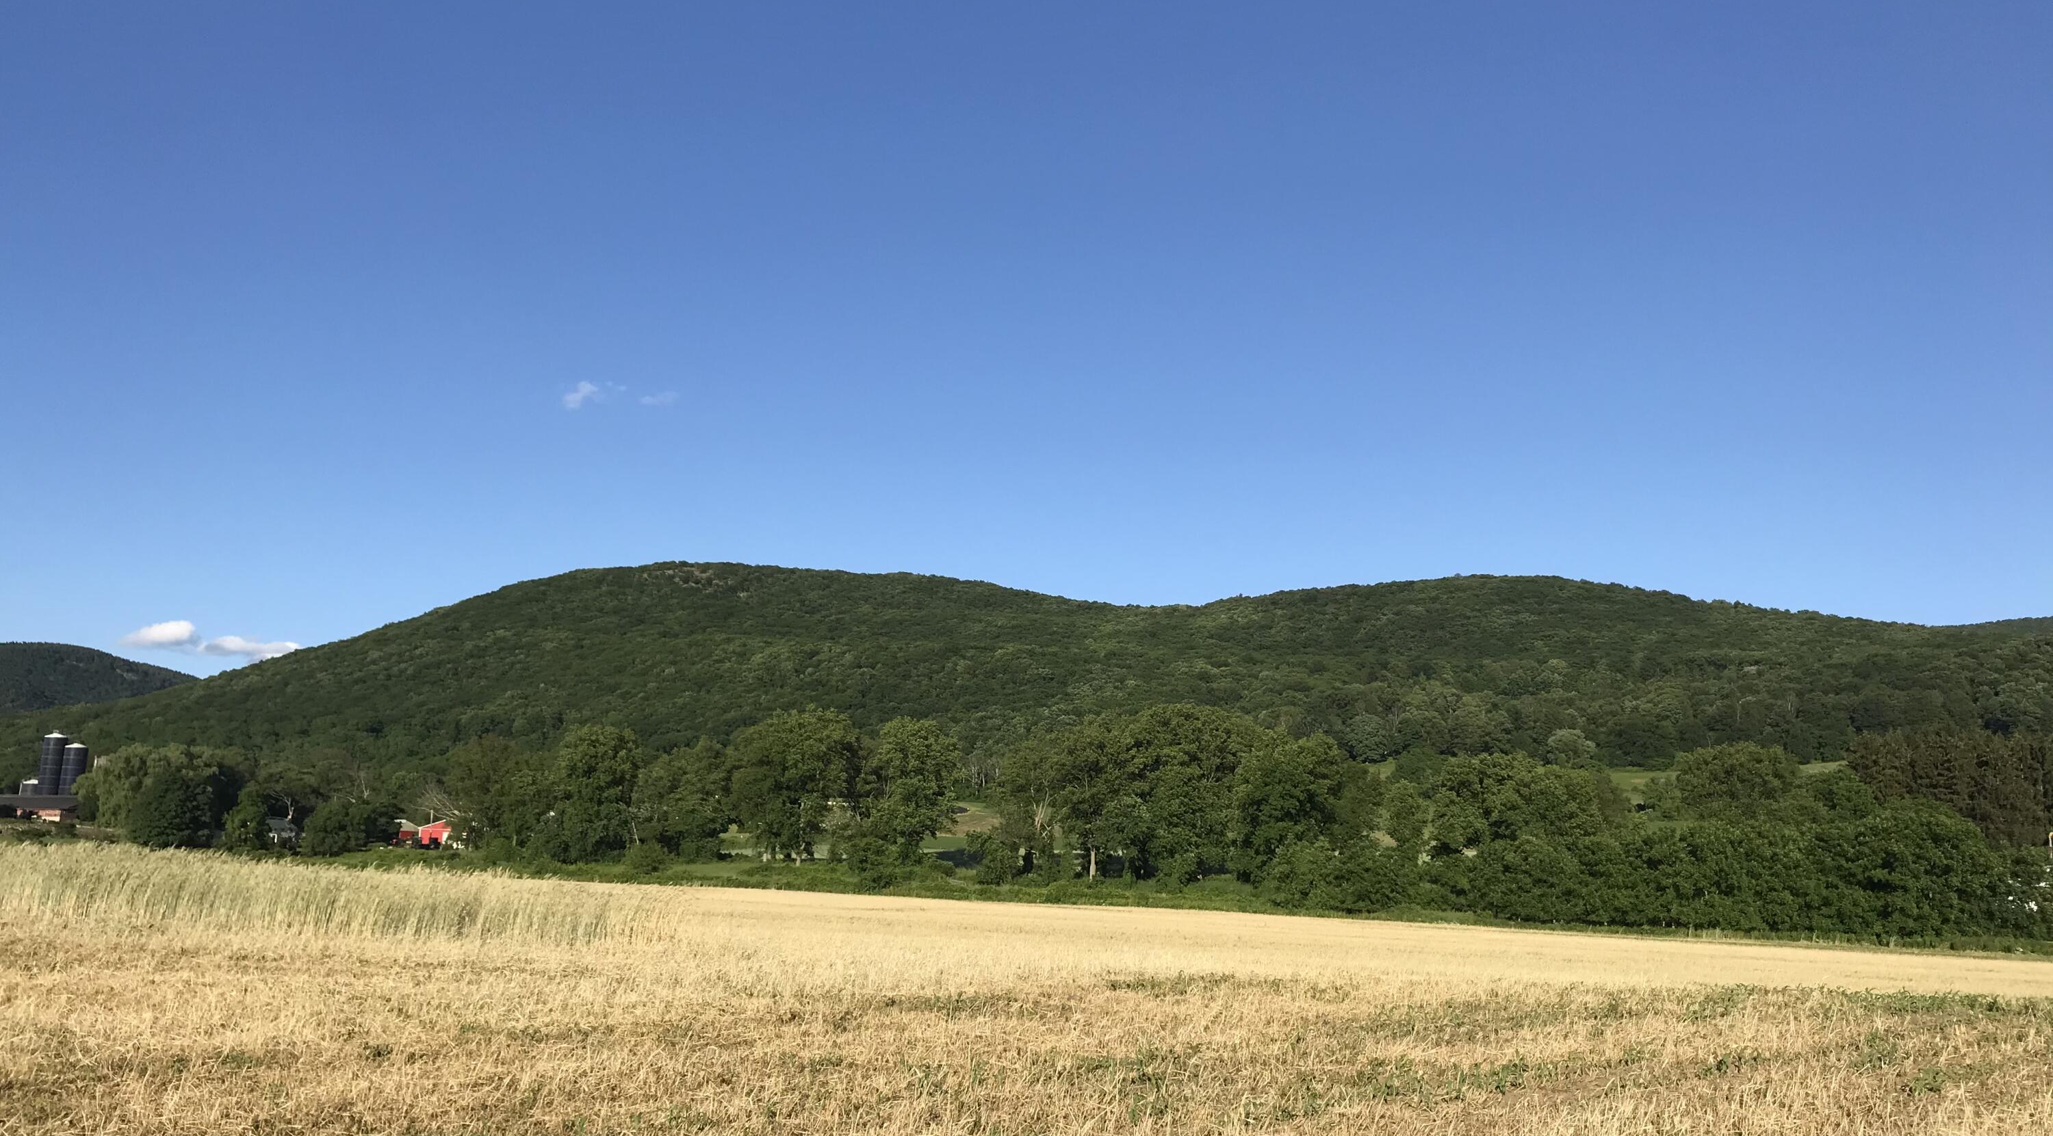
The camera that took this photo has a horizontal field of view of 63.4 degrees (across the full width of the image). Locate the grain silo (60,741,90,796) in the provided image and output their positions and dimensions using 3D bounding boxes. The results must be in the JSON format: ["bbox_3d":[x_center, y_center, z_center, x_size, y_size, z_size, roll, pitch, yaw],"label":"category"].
[{"bbox_3d":[-276.090,61.470,480.390,6.100,21.500,6.100,8,-11,-29],"label":"grain silo"}]

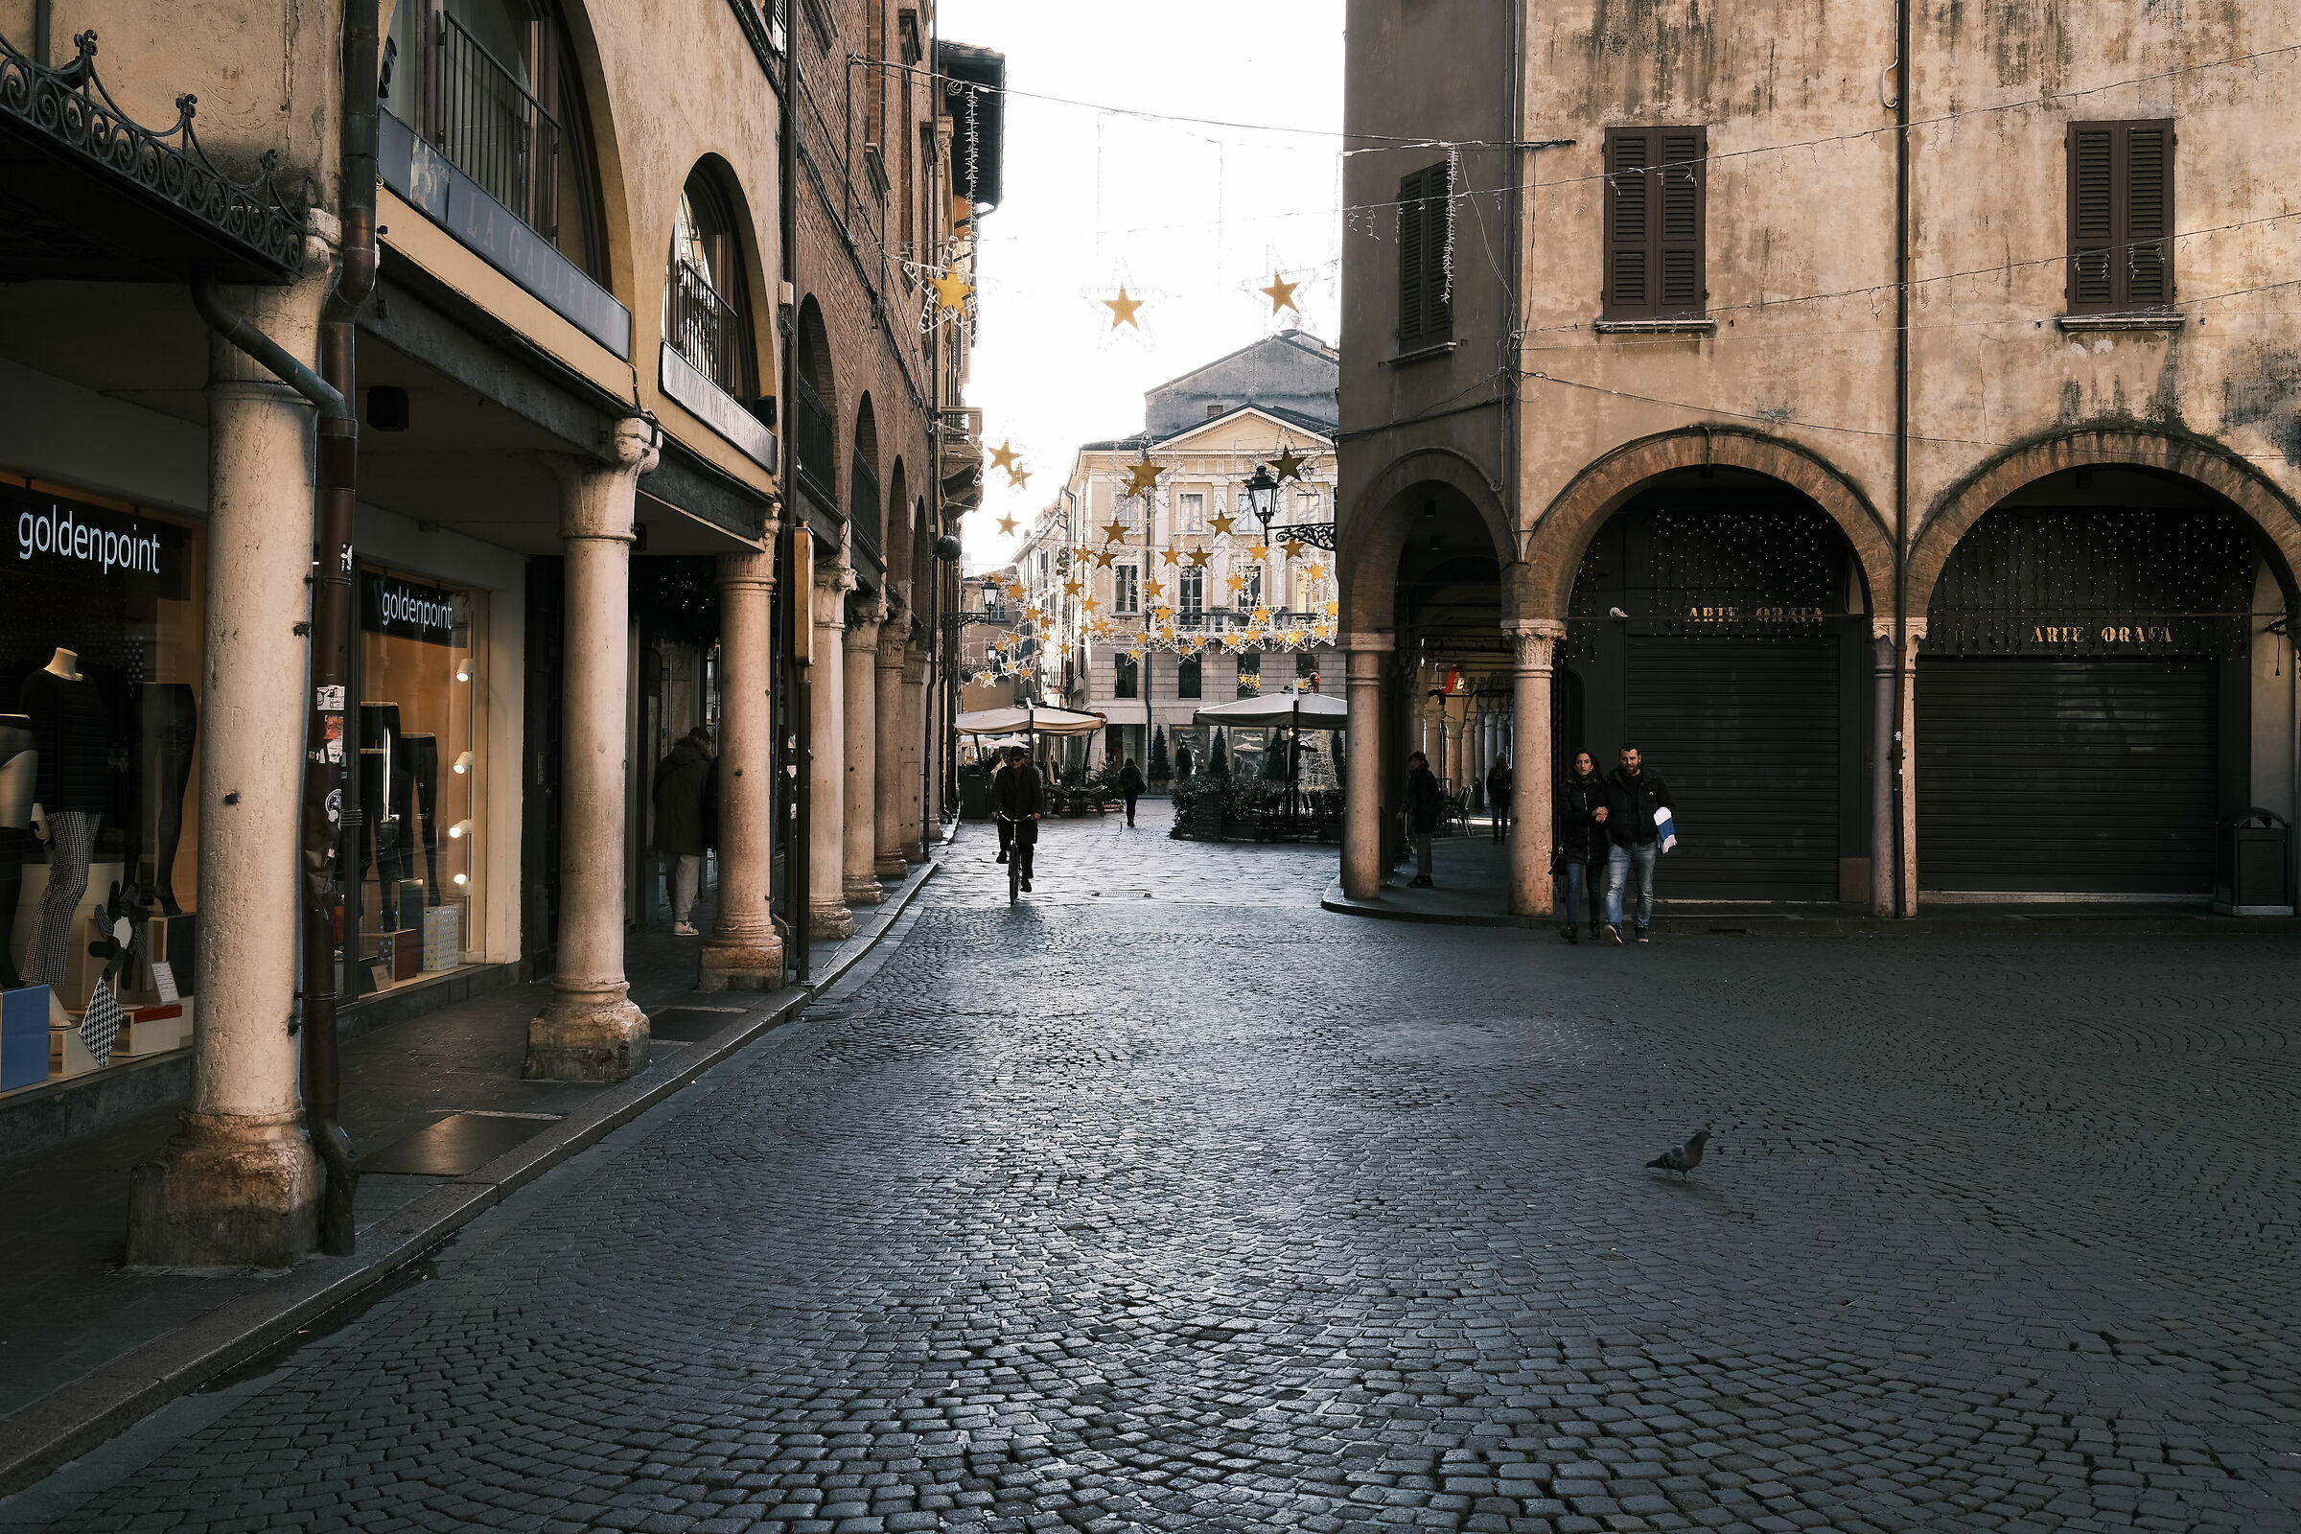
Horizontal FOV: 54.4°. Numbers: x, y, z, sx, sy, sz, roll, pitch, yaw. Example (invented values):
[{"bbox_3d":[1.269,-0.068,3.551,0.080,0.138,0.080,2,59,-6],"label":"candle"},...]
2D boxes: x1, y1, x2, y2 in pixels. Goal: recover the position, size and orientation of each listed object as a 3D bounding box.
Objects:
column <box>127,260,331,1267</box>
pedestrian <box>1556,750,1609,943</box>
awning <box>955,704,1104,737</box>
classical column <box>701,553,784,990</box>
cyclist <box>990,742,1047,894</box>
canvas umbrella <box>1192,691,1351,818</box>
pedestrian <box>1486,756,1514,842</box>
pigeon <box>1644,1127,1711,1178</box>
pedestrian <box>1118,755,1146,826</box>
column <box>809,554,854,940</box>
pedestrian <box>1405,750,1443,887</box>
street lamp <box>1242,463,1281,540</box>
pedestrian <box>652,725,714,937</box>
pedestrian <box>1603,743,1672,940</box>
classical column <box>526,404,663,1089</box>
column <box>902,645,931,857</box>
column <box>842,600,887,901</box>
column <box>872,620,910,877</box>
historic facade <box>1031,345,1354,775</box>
[{"bbox_3d":[-2.760,-0.005,6.820,0.500,3.030,0.500,0,0,-2],"label":"column"},{"bbox_3d":[3.829,0.699,19.850,0.500,1.720,0.400,0,0,9],"label":"pedestrian"},{"bbox_3d":[-3.419,-1.327,63.500,4.200,0.950,3.600,0,0,-2],"label":"awning"},{"bbox_3d":[-2.709,0.000,14.850,0.530,2.970,0.530,0,0,-2],"label":"classical column"},{"bbox_3d":[-1.473,0.585,25.100,0.620,1.700,0.850,0,0,-2],"label":"cyclist"},{"bbox_3d":[2.950,-0.065,47.500,4.100,3.050,4.100,0,0,0],"label":"canvas umbrella"},{"bbox_3d":[6.625,0.594,42.200,0.520,1.630,0.380,0,0,7],"label":"pedestrian"},{"bbox_3d":[2.032,1.490,8.600,0.280,0.200,0.120,0,0,9],"label":"pigeon"},{"bbox_3d":[-0.458,0.602,54.300,0.620,1.700,0.400,0,0,-1],"label":"pedestrian"},{"bbox_3d":[-2.815,-0.188,19.400,0.560,3.300,0.560,0,0,0],"label":"column"},{"bbox_3d":[3.287,0.625,27.000,0.480,1.670,0.500,0,0,-6],"label":"pedestrian"},{"bbox_3d":[1.321,-3.131,26.500,0.420,0.950,0.420,0,0,0],"label":"street lamp"},{"bbox_3d":[-4.005,0.555,19.200,0.560,1.790,0.470,0,0,25],"label":"pedestrian"},{"bbox_3d":[4.371,0.690,20.100,0.630,1.780,0.460,0,0,9],"label":"pedestrian"},{"bbox_3d":[-2.708,-0.069,10.680,0.530,3.120,0.530,0,0,-2],"label":"classical column"},{"bbox_3d":[-3.464,-0.175,32.600,0.520,3.150,0.500,0,0,0],"label":"column"},{"bbox_3d":[-3.061,-0.167,23.800,0.500,3.220,0.500,0,0,0],"label":"column"},{"bbox_3d":[-3.346,-0.233,28.950,0.500,3.330,0.500,0,0,-2],"label":"column"},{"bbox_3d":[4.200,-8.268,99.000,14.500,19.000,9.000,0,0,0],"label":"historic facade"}]

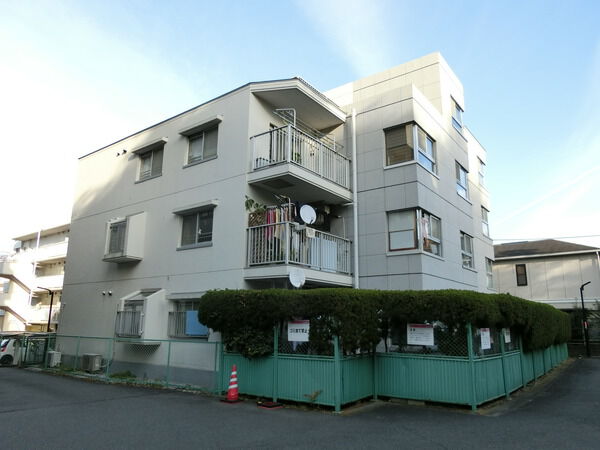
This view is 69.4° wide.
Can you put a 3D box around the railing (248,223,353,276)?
[{"bbox_3d":[0.072,0.830,12.467,1.478,1.073,3.131,-9,-16,36],"label":"railing"}]

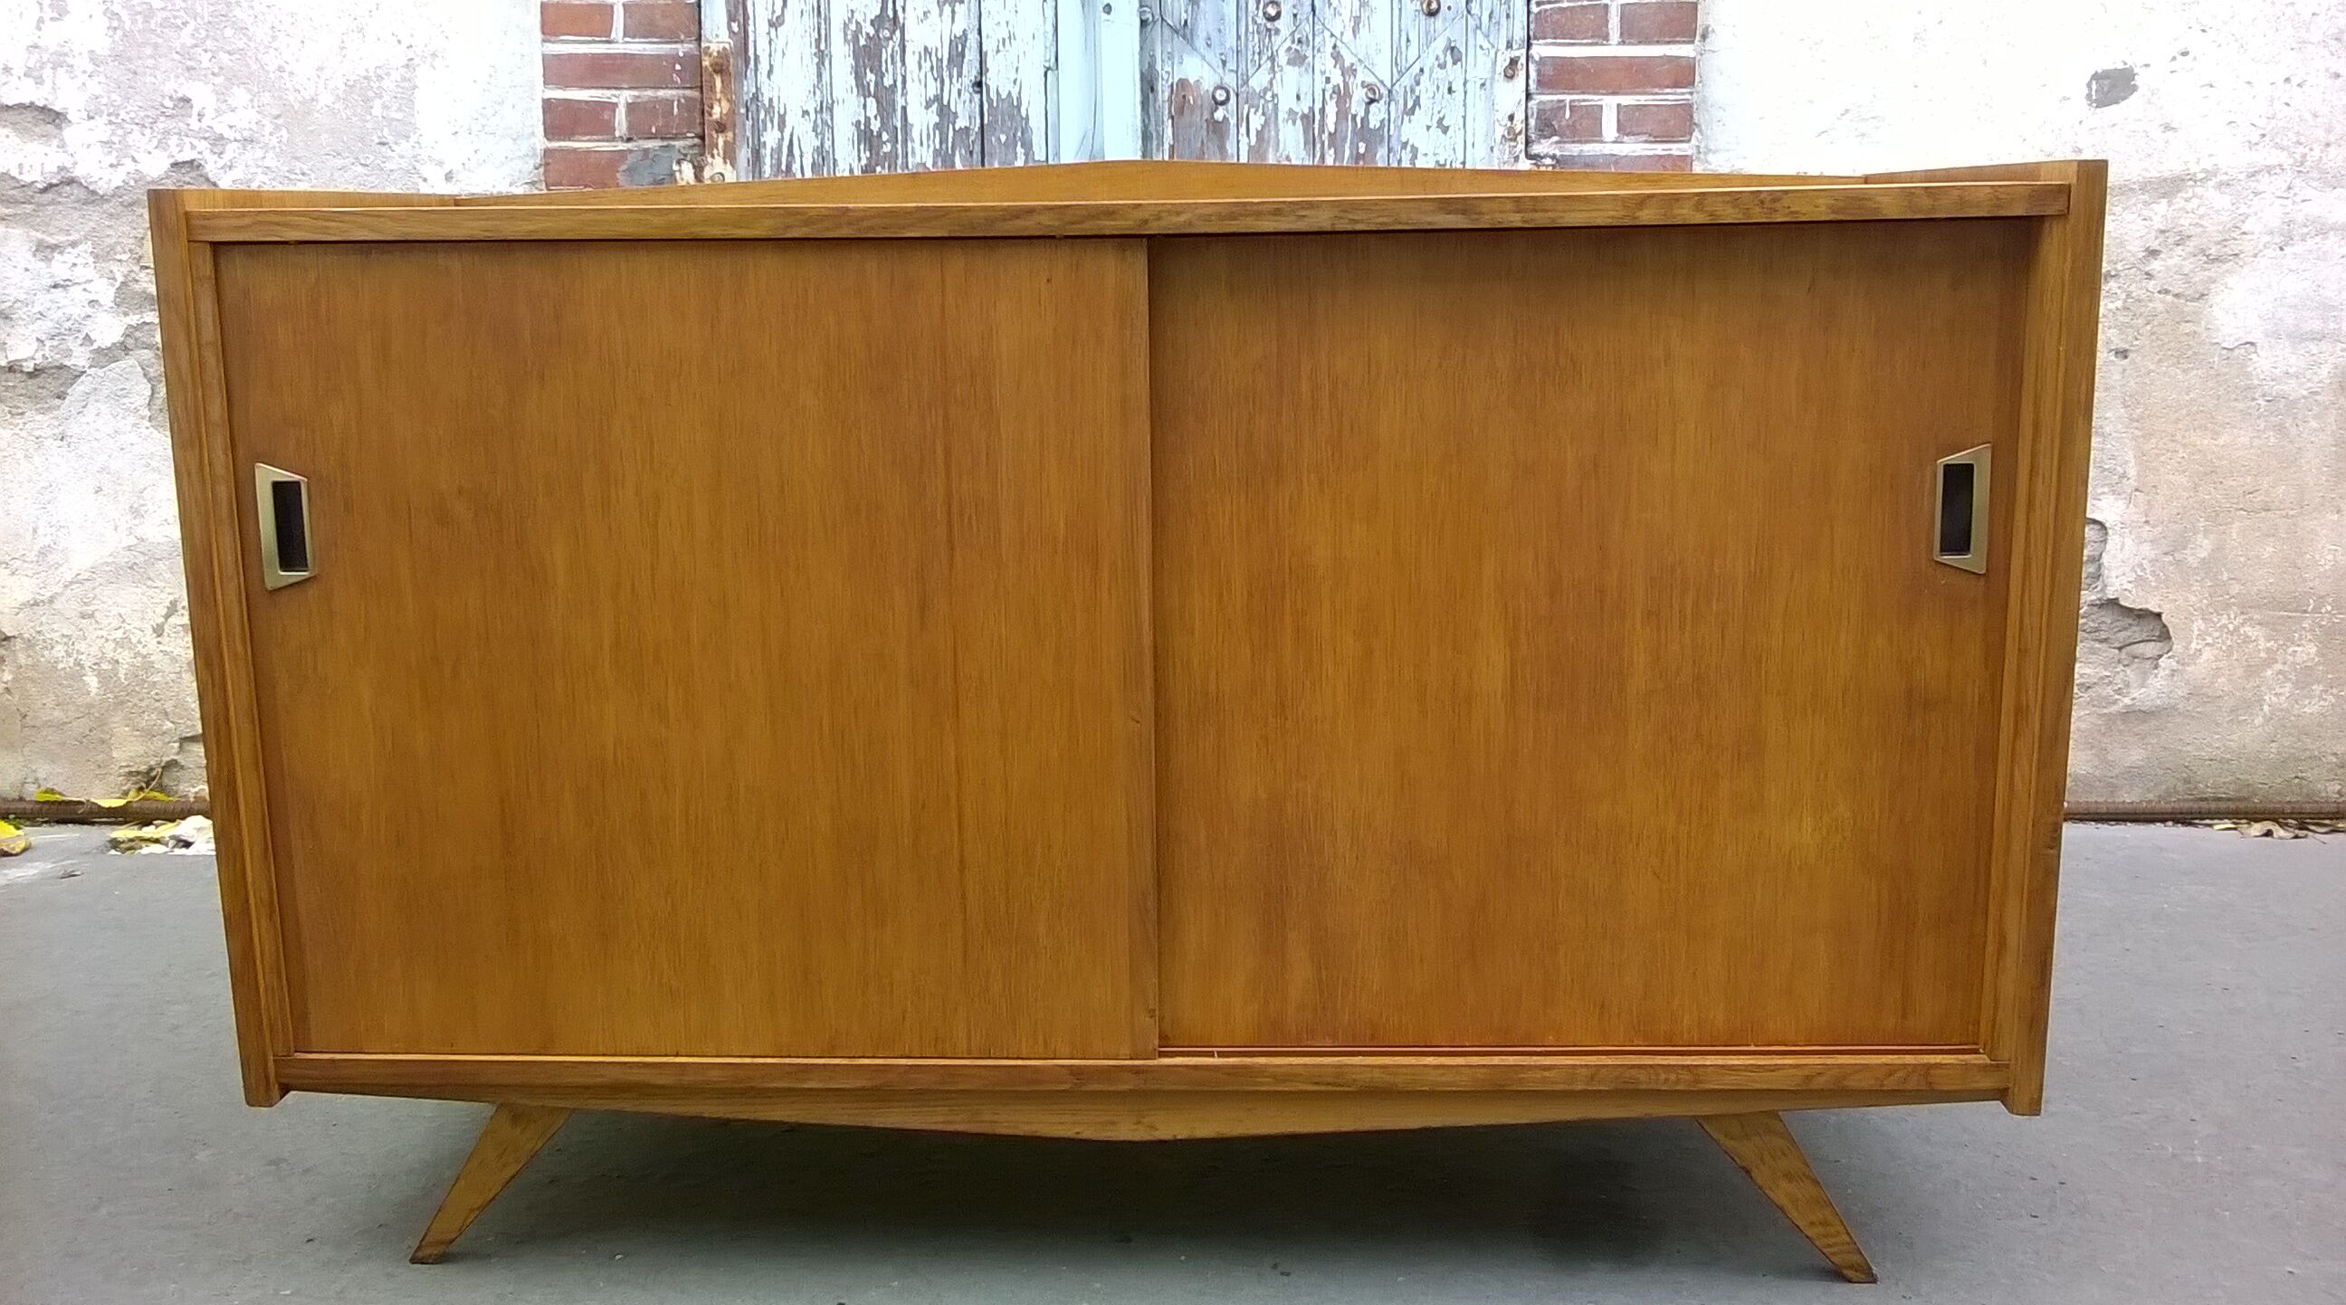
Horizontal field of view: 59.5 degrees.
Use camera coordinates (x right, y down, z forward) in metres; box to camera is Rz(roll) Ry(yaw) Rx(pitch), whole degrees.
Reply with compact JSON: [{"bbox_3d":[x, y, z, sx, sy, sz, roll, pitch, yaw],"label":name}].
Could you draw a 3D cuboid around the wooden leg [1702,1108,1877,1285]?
[{"bbox_3d":[0.476,0.409,1.577,0.052,0.191,0.033,-37,8,9],"label":"wooden leg"}]

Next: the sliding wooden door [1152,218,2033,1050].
[{"bbox_3d":[0.285,0.000,1.510,0.637,0.619,0.020,0,11,3],"label":"sliding wooden door"}]

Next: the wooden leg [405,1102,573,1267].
[{"bbox_3d":[-0.539,0.410,1.621,0.052,0.187,0.033,36,11,-5],"label":"wooden leg"}]

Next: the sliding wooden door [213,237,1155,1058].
[{"bbox_3d":[-0.347,0.007,1.518,0.668,0.619,0.020,0,11,3],"label":"sliding wooden door"}]

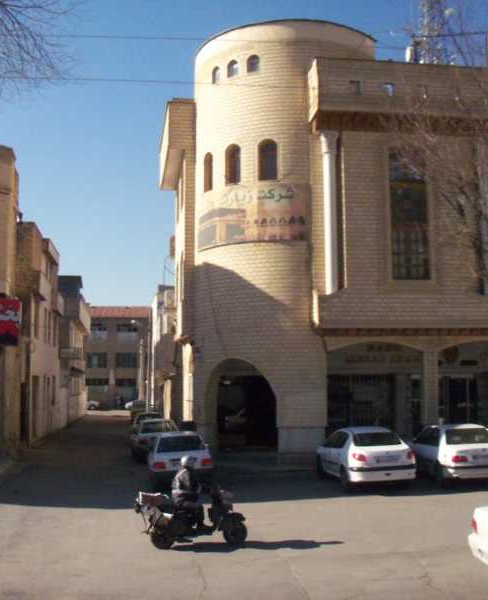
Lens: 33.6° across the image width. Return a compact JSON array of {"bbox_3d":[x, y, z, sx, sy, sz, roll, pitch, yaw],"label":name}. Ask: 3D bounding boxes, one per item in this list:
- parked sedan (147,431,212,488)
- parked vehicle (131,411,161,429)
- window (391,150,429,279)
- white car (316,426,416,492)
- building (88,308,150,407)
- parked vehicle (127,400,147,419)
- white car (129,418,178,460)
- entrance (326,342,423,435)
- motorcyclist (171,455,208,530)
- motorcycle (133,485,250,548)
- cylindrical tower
[{"bbox_3d":[-1.863,4.334,22.354,1.605,1.450,3.950,1,-7,-8],"label":"parked sedan"},{"bbox_3d":[-3.822,5.281,32.906,1.660,1.420,4.200,1,-7,-7],"label":"parked vehicle"},{"bbox_3d":[5.116,-2.639,25.196,1.200,4.120,0.200,0,-7,-6],"label":"window"},{"bbox_3d":[2.850,3.899,20.478,1.670,1.450,4.200,1,-7,-8],"label":"white car"},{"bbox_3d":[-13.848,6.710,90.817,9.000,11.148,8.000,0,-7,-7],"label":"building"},{"bbox_3d":[-8.167,8.574,62.463,1.650,1.450,4.100,1,-7,-8],"label":"parked vehicle"},{"bbox_3d":[-2.876,4.601,26.743,1.650,1.420,4.200,1,-7,-7],"label":"white car"},{"bbox_3d":[4.211,3.344,26.886,3.202,3.847,0.800,0,-7,-7],"label":"entrance"},{"bbox_3d":[-0.843,3.086,12.979,0.660,1.224,0.520,1,-7,-15],"label":"motorcyclist"},{"bbox_3d":[-0.862,3.525,13.273,1.880,1.020,0.680,1,-7,-14],"label":"motorcycle"},{"bbox_3d":[1.590,-1.778,28.721,6.800,13.839,6.800,0,-7,0],"label":"cylindrical tower"}]

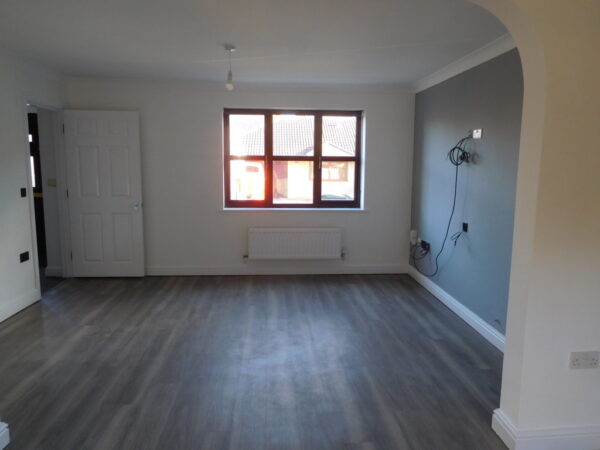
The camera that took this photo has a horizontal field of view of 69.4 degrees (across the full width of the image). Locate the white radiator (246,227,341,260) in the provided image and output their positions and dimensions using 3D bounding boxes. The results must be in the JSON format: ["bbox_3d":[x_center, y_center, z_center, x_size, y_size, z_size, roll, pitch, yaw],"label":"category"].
[{"bbox_3d":[-0.052,0.237,5.429,1.163,0.408,0.095,0,8,-3],"label":"white radiator"}]

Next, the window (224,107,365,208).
[{"bbox_3d":[-0.069,-0.832,5.527,1.747,1.223,0.100,0,8,-3],"label":"window"}]

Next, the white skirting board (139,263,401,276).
[{"bbox_3d":[-0.281,0.576,5.513,3.403,0.120,0.022,0,8,-3],"label":"white skirting board"}]

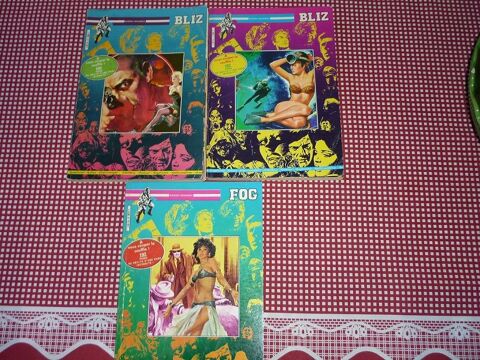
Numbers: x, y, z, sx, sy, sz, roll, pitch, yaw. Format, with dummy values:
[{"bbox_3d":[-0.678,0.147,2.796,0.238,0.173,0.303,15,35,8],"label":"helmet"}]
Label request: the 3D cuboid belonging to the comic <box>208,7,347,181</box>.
[{"bbox_3d":[0.032,-0.088,0.453,0.128,0.012,0.182,-1,74,1],"label":"comic"}]

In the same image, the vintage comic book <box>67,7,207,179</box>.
[{"bbox_3d":[-0.096,-0.088,0.455,0.128,0.012,0.182,0,74,1],"label":"vintage comic book"}]

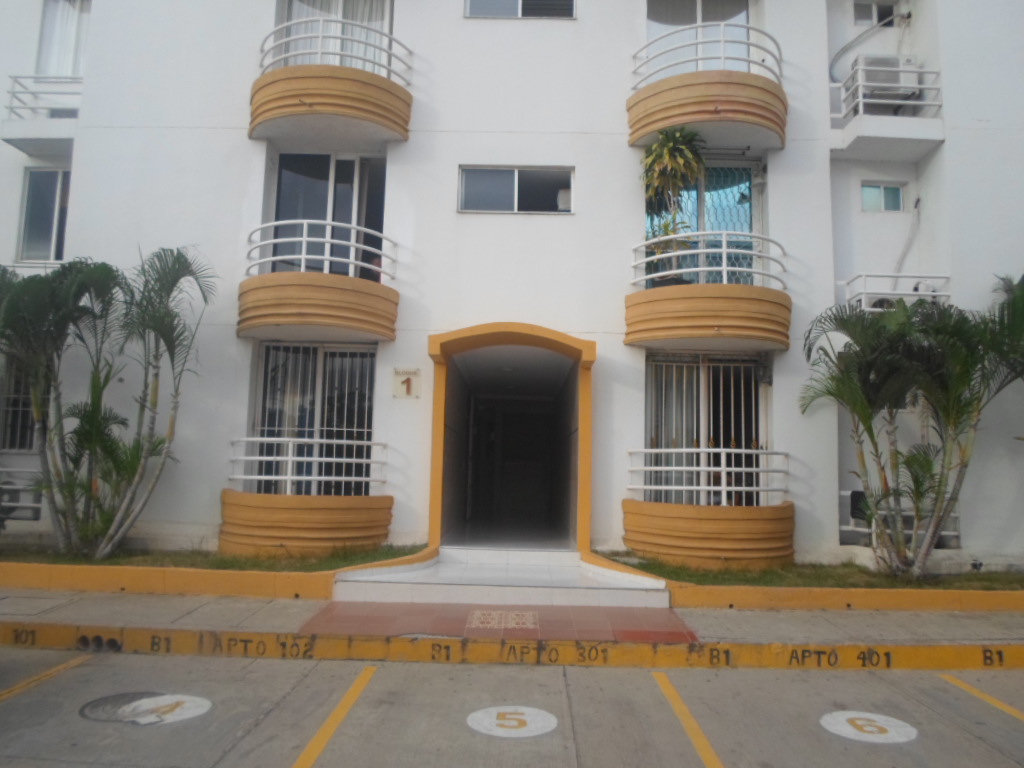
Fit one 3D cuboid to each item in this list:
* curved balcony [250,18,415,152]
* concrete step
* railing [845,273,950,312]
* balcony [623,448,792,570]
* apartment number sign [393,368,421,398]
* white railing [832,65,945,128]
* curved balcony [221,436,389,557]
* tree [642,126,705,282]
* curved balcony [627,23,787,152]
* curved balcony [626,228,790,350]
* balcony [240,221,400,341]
[{"bbox_3d":[-2.530,-4.065,9.969,2.241,1.334,0.847,1,-8,1],"label":"curved balcony"},{"bbox_3d":[-0.047,2.165,8.440,3.355,0.373,2.088,1,-8,1],"label":"concrete step"},{"bbox_3d":[5.002,-0.876,9.634,1.193,0.970,0.514,1,-8,1],"label":"railing"},{"bbox_3d":[2.532,1.527,9.118,2.241,1.386,0.847,1,-8,1],"label":"balcony"},{"bbox_3d":[-1.397,-0.016,9.801,0.378,0.398,0.030,1,-8,1],"label":"apartment number sign"},{"bbox_3d":[5.060,-3.853,10.023,1.261,0.708,0.466,1,-8,1],"label":"white railing"},{"bbox_3d":[-2.671,1.396,9.211,2.241,1.386,0.847,1,-8,1],"label":"curved balcony"},{"bbox_3d":[2.106,-2.364,9.604,0.820,2.068,0.800,1,-8,1],"label":"tree"},{"bbox_3d":[2.693,-3.948,9.878,2.241,1.334,0.847,1,-8,1],"label":"curved balcony"},{"bbox_3d":[2.616,-1.181,9.494,2.241,1.334,0.847,1,-8,1],"label":"curved balcony"},{"bbox_3d":[-2.605,-1.332,9.589,2.241,1.334,0.847,1,-8,1],"label":"balcony"}]

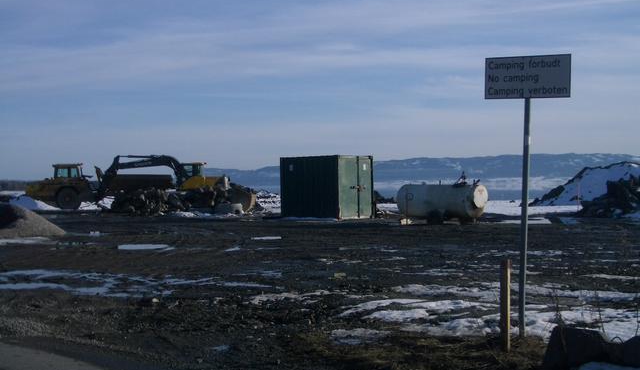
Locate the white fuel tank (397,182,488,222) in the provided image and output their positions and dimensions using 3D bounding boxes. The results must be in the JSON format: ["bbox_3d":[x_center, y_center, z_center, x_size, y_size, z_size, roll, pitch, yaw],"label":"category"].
[{"bbox_3d":[4.660,0.680,34.300,3.500,1.500,1.250,0,0,39],"label":"white fuel tank"}]

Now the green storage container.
[{"bbox_3d":[0.310,0.120,38.000,3.000,2.570,2.440,0,0,39],"label":"green storage container"}]

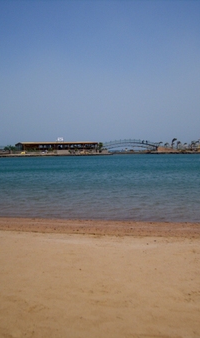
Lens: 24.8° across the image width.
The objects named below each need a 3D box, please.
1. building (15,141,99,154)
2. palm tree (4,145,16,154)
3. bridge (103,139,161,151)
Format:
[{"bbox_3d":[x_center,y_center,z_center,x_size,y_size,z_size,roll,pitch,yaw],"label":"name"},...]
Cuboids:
[{"bbox_3d":[-15.220,-7.720,165.000,29.500,4.500,9.000,-2,3,-26],"label":"building"},{"bbox_3d":[-31.410,-6.700,158.000,4.000,3.600,3.800,-2,2,-11],"label":"palm tree"},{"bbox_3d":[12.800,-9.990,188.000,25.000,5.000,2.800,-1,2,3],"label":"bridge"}]

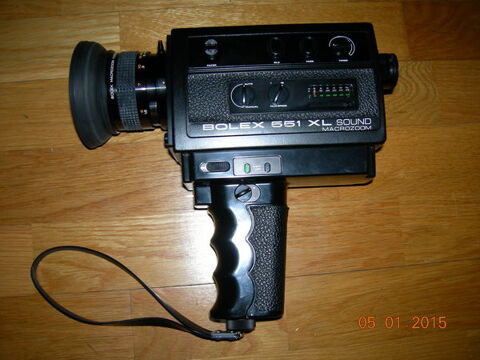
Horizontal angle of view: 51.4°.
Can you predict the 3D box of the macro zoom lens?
[{"bbox_3d":[-0.096,-0.069,0.406,0.070,0.084,0.085,-2,83,-5],"label":"macro zoom lens"}]

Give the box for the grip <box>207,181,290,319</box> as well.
[{"bbox_3d":[0.006,0.057,0.406,0.059,0.040,0.109,-2,83,-5],"label":"grip"}]

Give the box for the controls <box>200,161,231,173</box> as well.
[{"bbox_3d":[-0.019,-0.010,0.386,0.024,0.005,0.009,-2,83,-5],"label":"controls"}]

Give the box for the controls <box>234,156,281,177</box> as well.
[{"bbox_3d":[0.013,-0.011,0.390,0.036,0.004,0.015,-2,83,-5],"label":"controls"}]

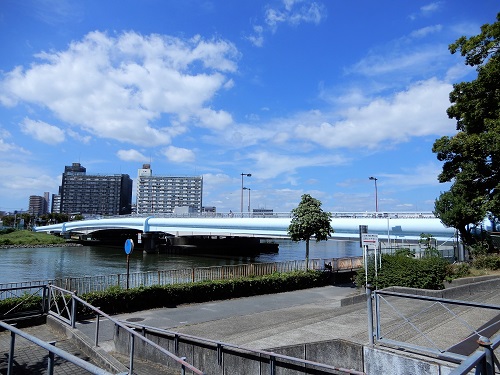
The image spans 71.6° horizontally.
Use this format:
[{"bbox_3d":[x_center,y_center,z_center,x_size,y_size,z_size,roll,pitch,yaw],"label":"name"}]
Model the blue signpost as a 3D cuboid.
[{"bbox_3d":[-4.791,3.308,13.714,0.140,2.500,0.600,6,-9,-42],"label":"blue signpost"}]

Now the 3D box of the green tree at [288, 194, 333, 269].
[{"bbox_3d":[3.267,2.828,19.036,2.400,4.850,2.400,0,-6,0],"label":"green tree"}]

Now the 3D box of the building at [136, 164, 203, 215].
[{"bbox_3d":[-58.811,7.347,256.384,47.500,48.000,13.000,1,-6,-4],"label":"building"}]

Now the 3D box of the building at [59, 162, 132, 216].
[{"bbox_3d":[-113.767,6.918,258.384,42.500,48.000,27.000,1,-6,-4],"label":"building"}]

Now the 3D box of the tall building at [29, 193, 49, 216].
[{"bbox_3d":[-261.440,28.351,429.711,14.000,42.000,20.000,1,-6,-4],"label":"tall building"}]

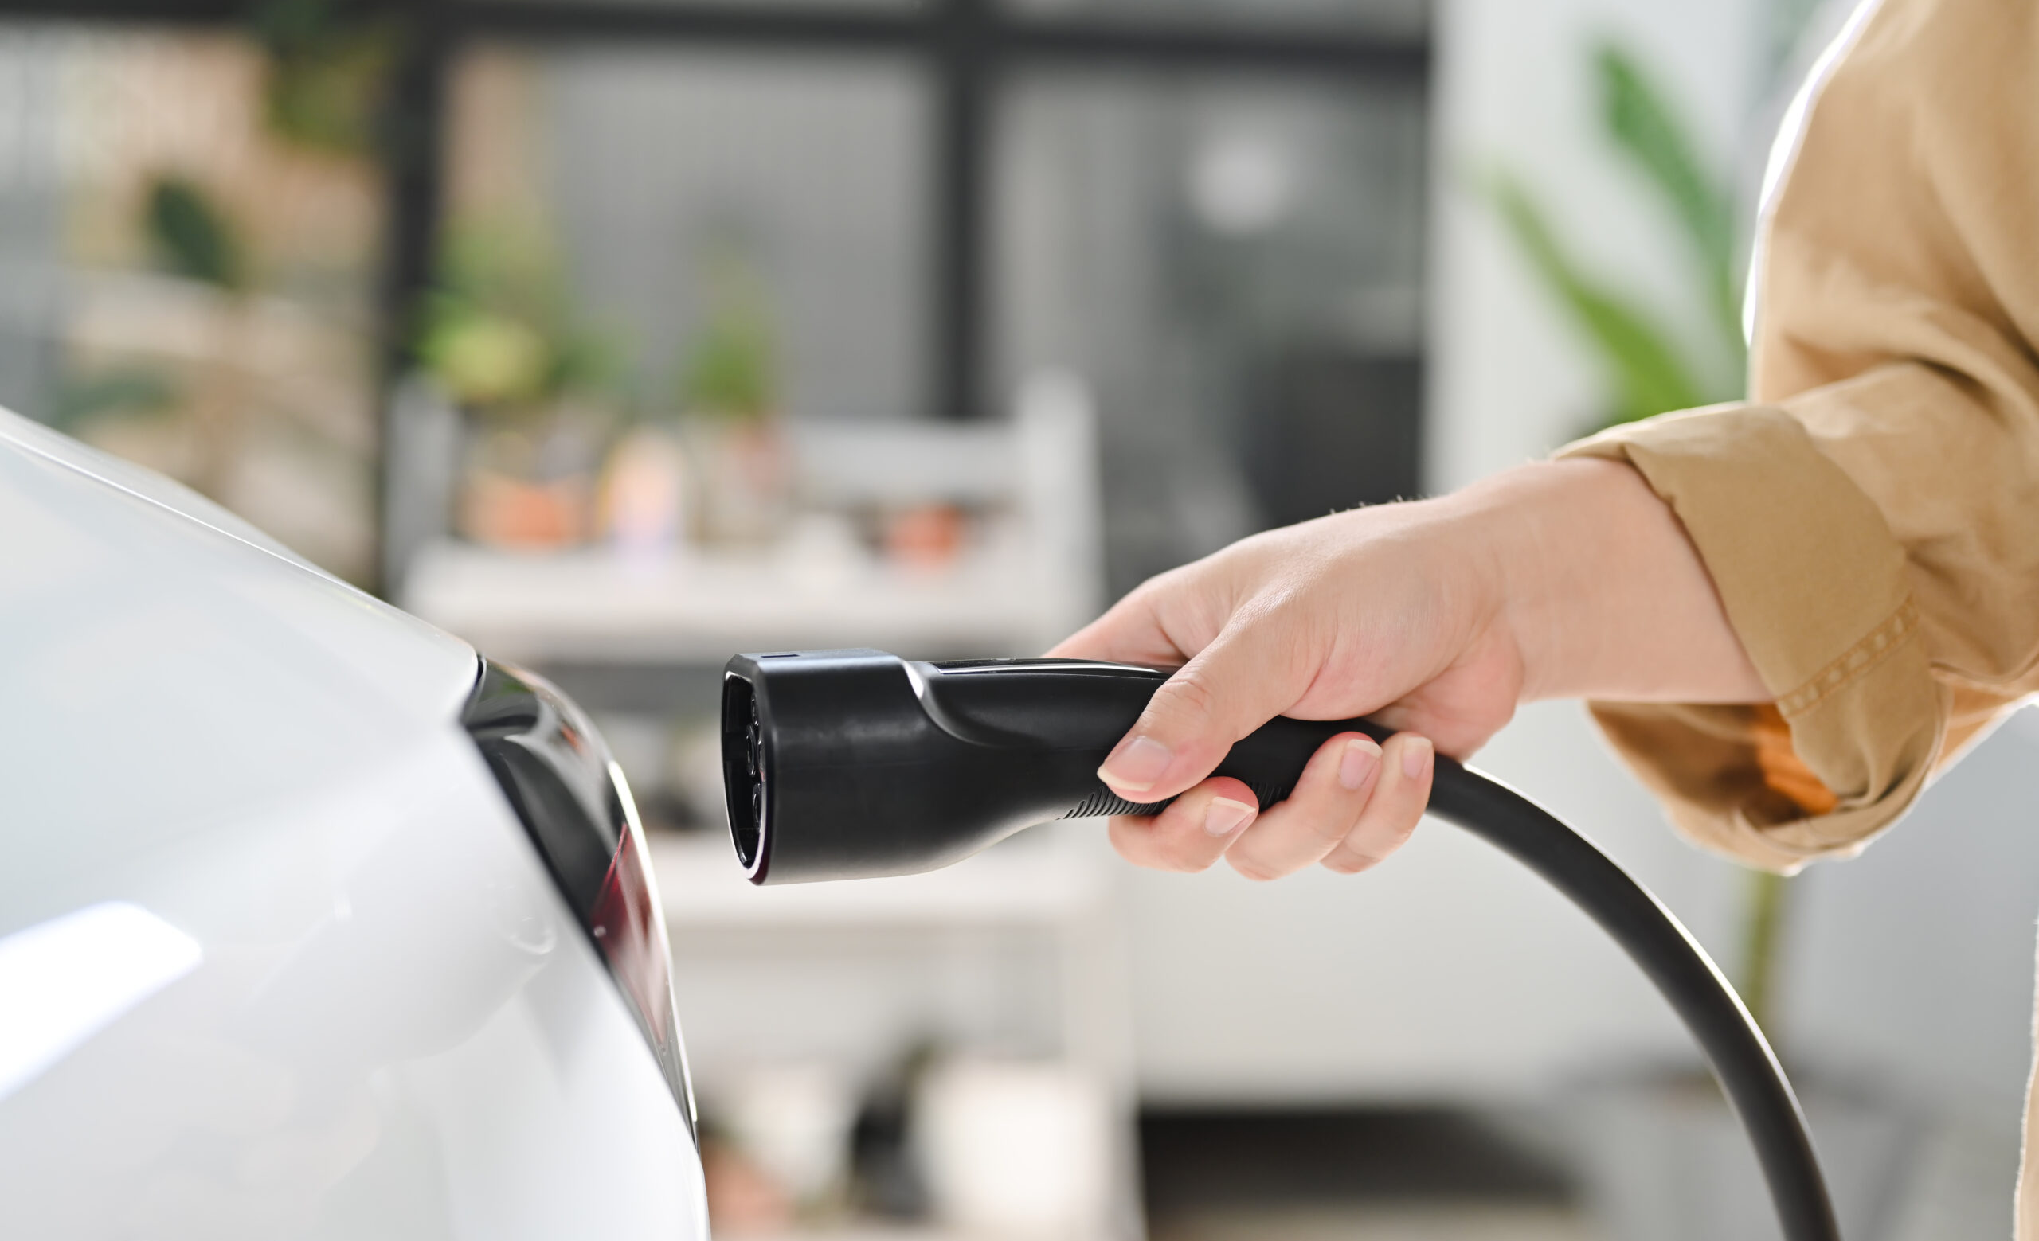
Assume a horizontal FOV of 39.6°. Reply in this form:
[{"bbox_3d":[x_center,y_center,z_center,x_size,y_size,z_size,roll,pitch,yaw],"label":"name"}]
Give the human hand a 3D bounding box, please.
[{"bbox_3d":[0.103,0.015,0.755,0.187,0.105,0.098,-6,2,0],"label":"human hand"}]

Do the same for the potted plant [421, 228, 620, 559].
[{"bbox_3d":[-0.513,-0.240,2.900,0.210,0.340,0.200,1,2,0],"label":"potted plant"}]

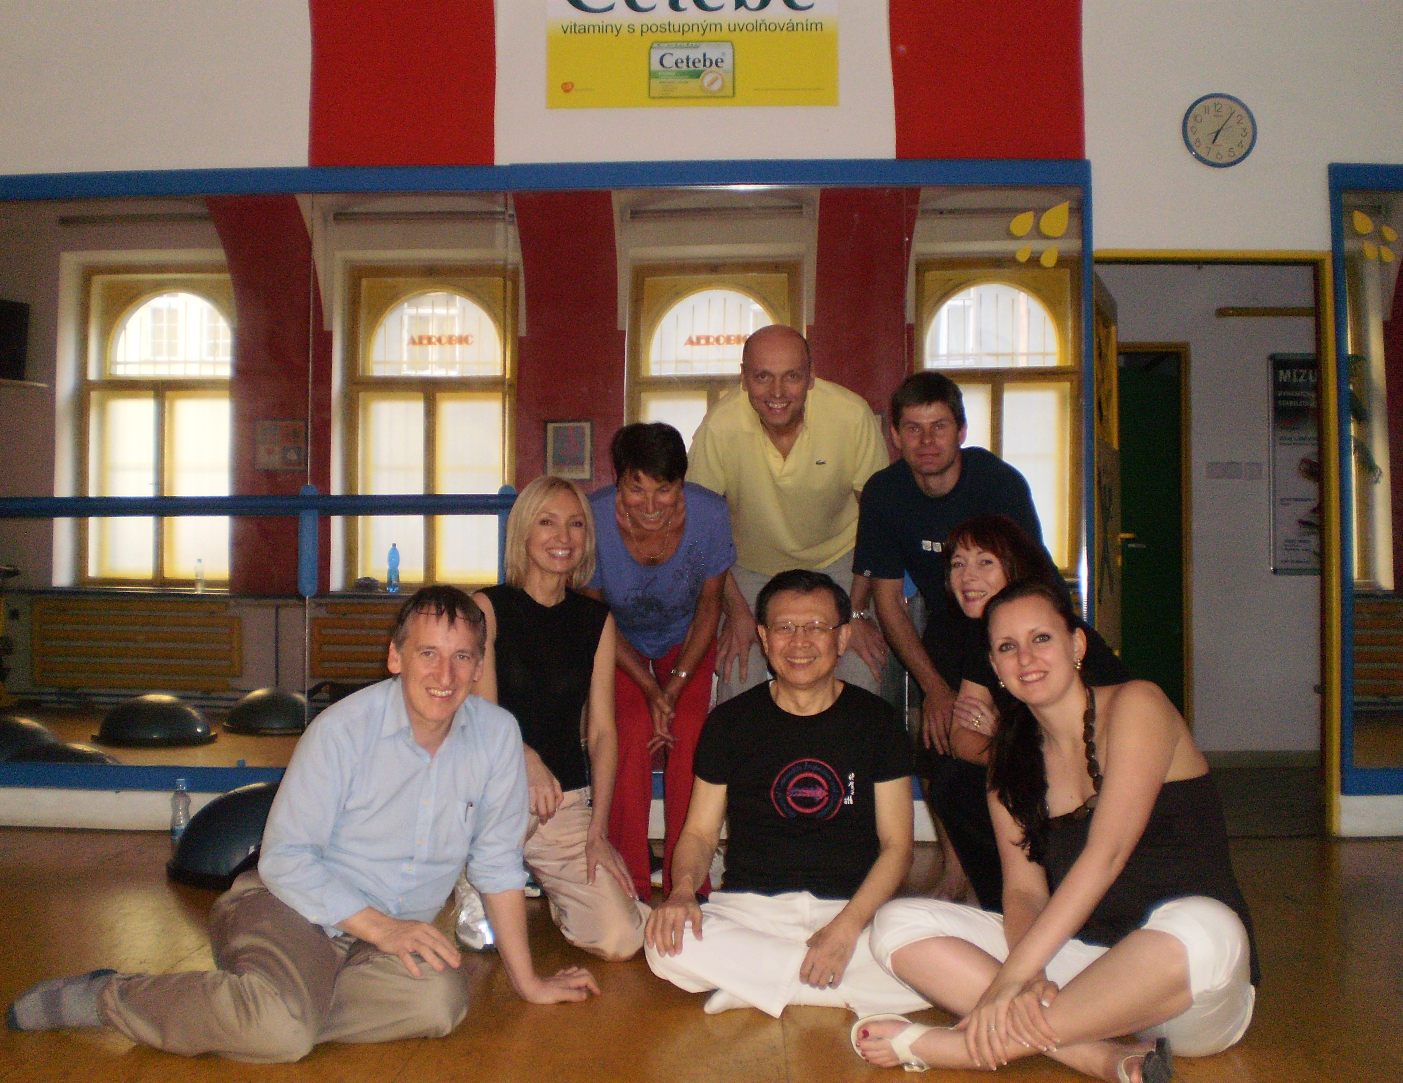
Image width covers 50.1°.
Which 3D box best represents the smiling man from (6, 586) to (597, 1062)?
[{"bbox_3d":[-0.730,0.471,2.870,1.050,0.800,0.800,1,-2,-10],"label":"smiling man"}]

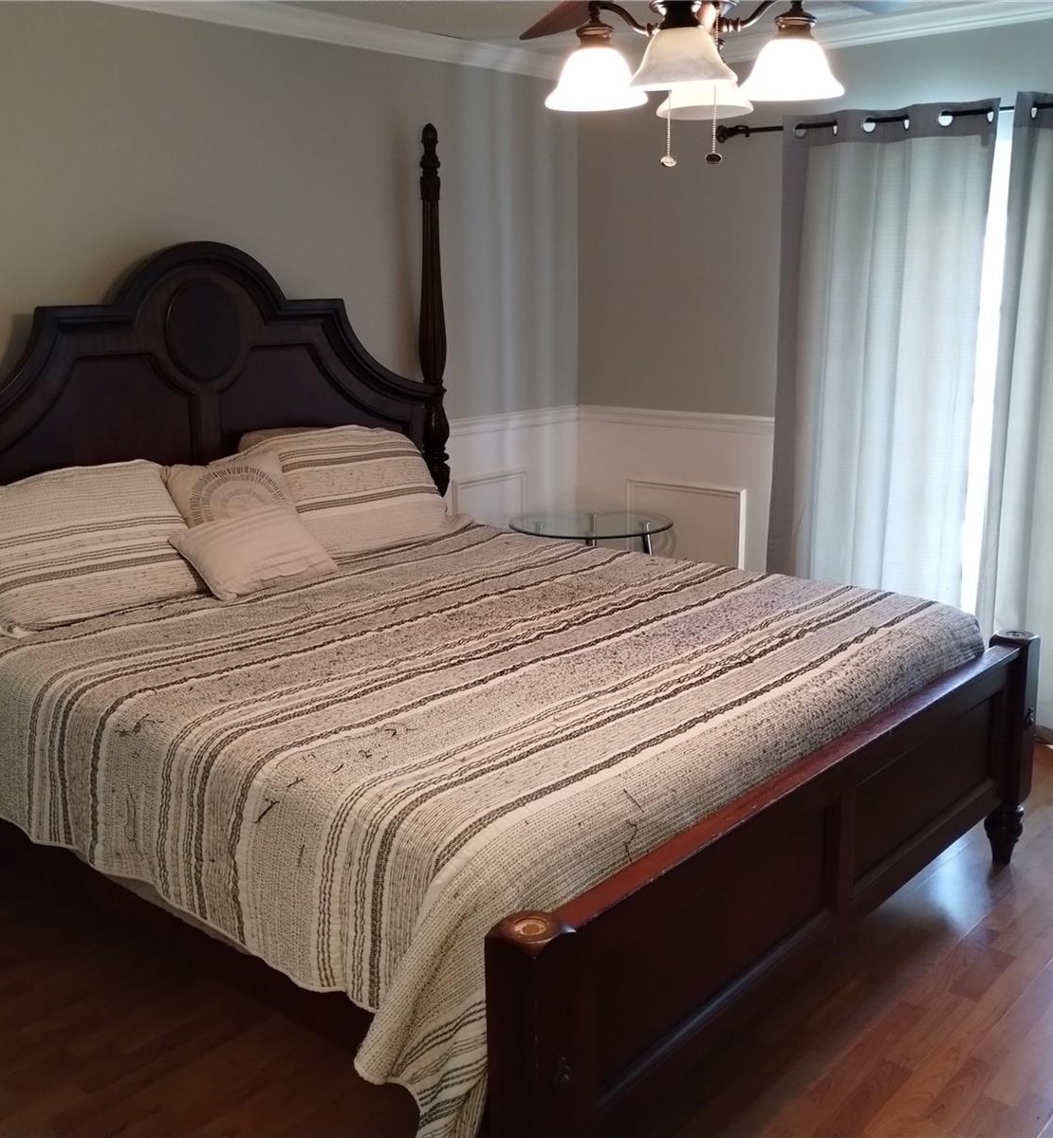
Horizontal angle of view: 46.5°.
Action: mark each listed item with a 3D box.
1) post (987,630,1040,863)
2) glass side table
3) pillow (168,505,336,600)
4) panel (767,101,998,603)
[{"bbox_3d":[1.288,0.488,3.279,0.110,0.658,0.110,10,16,40],"label":"post"},{"bbox_3d":[0.258,0.142,4.893,0.630,0.650,0.630,10,16,40],"label":"glass side table"},{"bbox_3d":[-0.738,-0.057,3.408,0.275,0.120,0.450,51,32,13],"label":"pillow"},{"bbox_3d":[1.199,-0.506,4.291,0.760,2.110,0.120,10,16,40],"label":"panel"}]

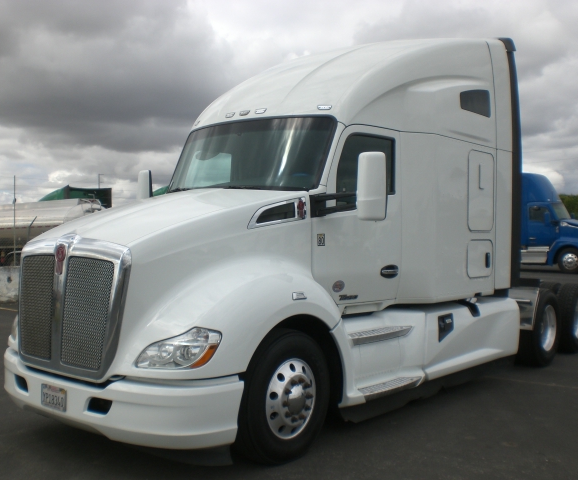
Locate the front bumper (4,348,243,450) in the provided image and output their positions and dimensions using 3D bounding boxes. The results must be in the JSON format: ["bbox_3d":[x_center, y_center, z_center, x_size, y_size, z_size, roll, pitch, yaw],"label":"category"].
[{"bbox_3d":[-1.433,1.148,5.214,2.340,0.470,0.740,1,1,39],"label":"front bumper"}]

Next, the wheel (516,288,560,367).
[{"bbox_3d":[3.354,1.169,9.405,0.280,1.020,1.020,1,1,39],"label":"wheel"}]

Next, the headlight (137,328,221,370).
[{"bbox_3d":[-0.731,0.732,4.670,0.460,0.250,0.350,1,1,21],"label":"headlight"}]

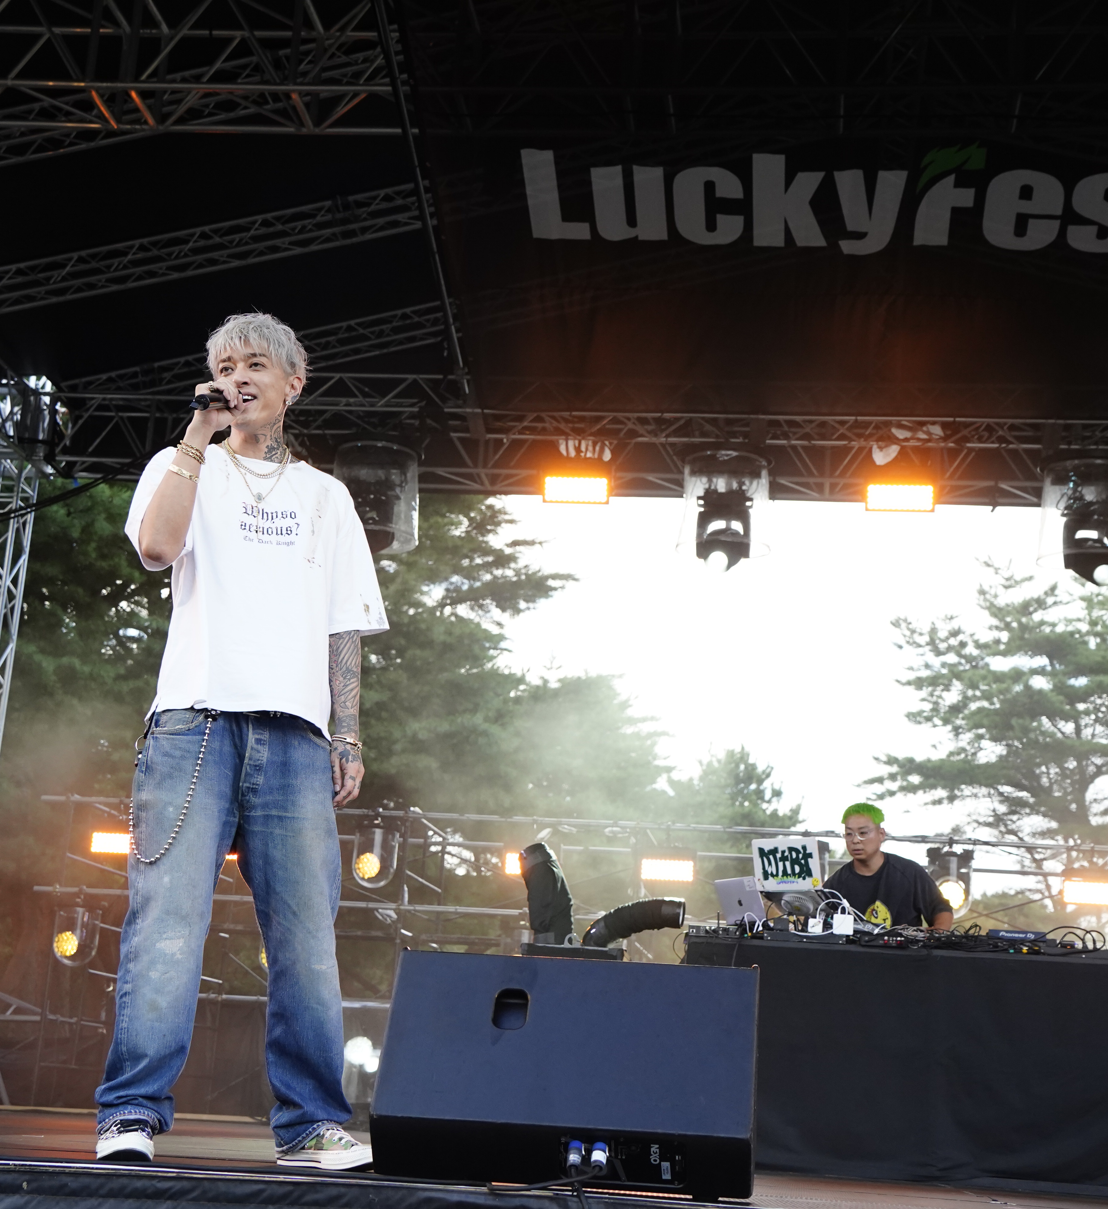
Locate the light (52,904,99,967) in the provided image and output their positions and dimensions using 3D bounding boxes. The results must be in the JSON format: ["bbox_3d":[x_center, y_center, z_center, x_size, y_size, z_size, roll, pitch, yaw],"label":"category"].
[{"bbox_3d":[-3.743,2.611,15.400,0.350,0.490,0.350,2,-15,8],"label":"light"}]

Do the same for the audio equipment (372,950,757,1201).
[{"bbox_3d":[0.037,0.934,3.918,0.710,0.436,0.480,3,-15,4],"label":"audio equipment"}]

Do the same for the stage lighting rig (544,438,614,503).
[{"bbox_3d":[0.153,-0.848,12.500,0.430,0.400,0.220,2,-15,9],"label":"stage lighting rig"}]

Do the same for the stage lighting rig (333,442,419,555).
[{"bbox_3d":[-1.159,-0.693,12.800,0.520,0.710,0.500,3,-15,5],"label":"stage lighting rig"}]

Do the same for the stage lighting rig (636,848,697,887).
[{"bbox_3d":[0.958,2.216,16.600,0.510,0.300,0.220,2,-15,6],"label":"stage lighting rig"}]

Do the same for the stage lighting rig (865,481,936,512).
[{"bbox_3d":[2.486,-0.773,14.100,0.500,0.240,0.200,2,-15,6],"label":"stage lighting rig"}]

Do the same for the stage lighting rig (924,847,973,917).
[{"bbox_3d":[2.918,2.045,14.500,0.340,0.520,0.340,3,-15,3],"label":"stage lighting rig"}]

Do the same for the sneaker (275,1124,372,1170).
[{"bbox_3d":[-0.439,1.053,3.820,0.100,0.105,0.270,17,-20,-42],"label":"sneaker"}]

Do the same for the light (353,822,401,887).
[{"bbox_3d":[-1.496,2.114,16.600,0.380,0.540,0.380,0,-15,12],"label":"light"}]

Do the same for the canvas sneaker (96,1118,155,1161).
[{"bbox_3d":[-0.822,1.030,3.780,0.108,0.110,0.290,5,-15,-4],"label":"canvas sneaker"}]

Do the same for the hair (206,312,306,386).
[{"bbox_3d":[-0.647,-0.556,4.280,0.200,0.180,0.230,-1,-15,15],"label":"hair"}]

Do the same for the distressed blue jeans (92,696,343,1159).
[{"bbox_3d":[-0.663,0.649,3.930,0.470,0.880,0.380,9,-16,-17],"label":"distressed blue jeans"}]

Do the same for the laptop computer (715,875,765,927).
[{"bbox_3d":[0.879,1.292,8.453,0.270,0.210,0.310,13,-18,-32],"label":"laptop computer"}]

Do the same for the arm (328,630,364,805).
[{"bbox_3d":[-0.431,0.235,4.080,0.085,0.365,0.120,8,-15,-14],"label":"arm"}]

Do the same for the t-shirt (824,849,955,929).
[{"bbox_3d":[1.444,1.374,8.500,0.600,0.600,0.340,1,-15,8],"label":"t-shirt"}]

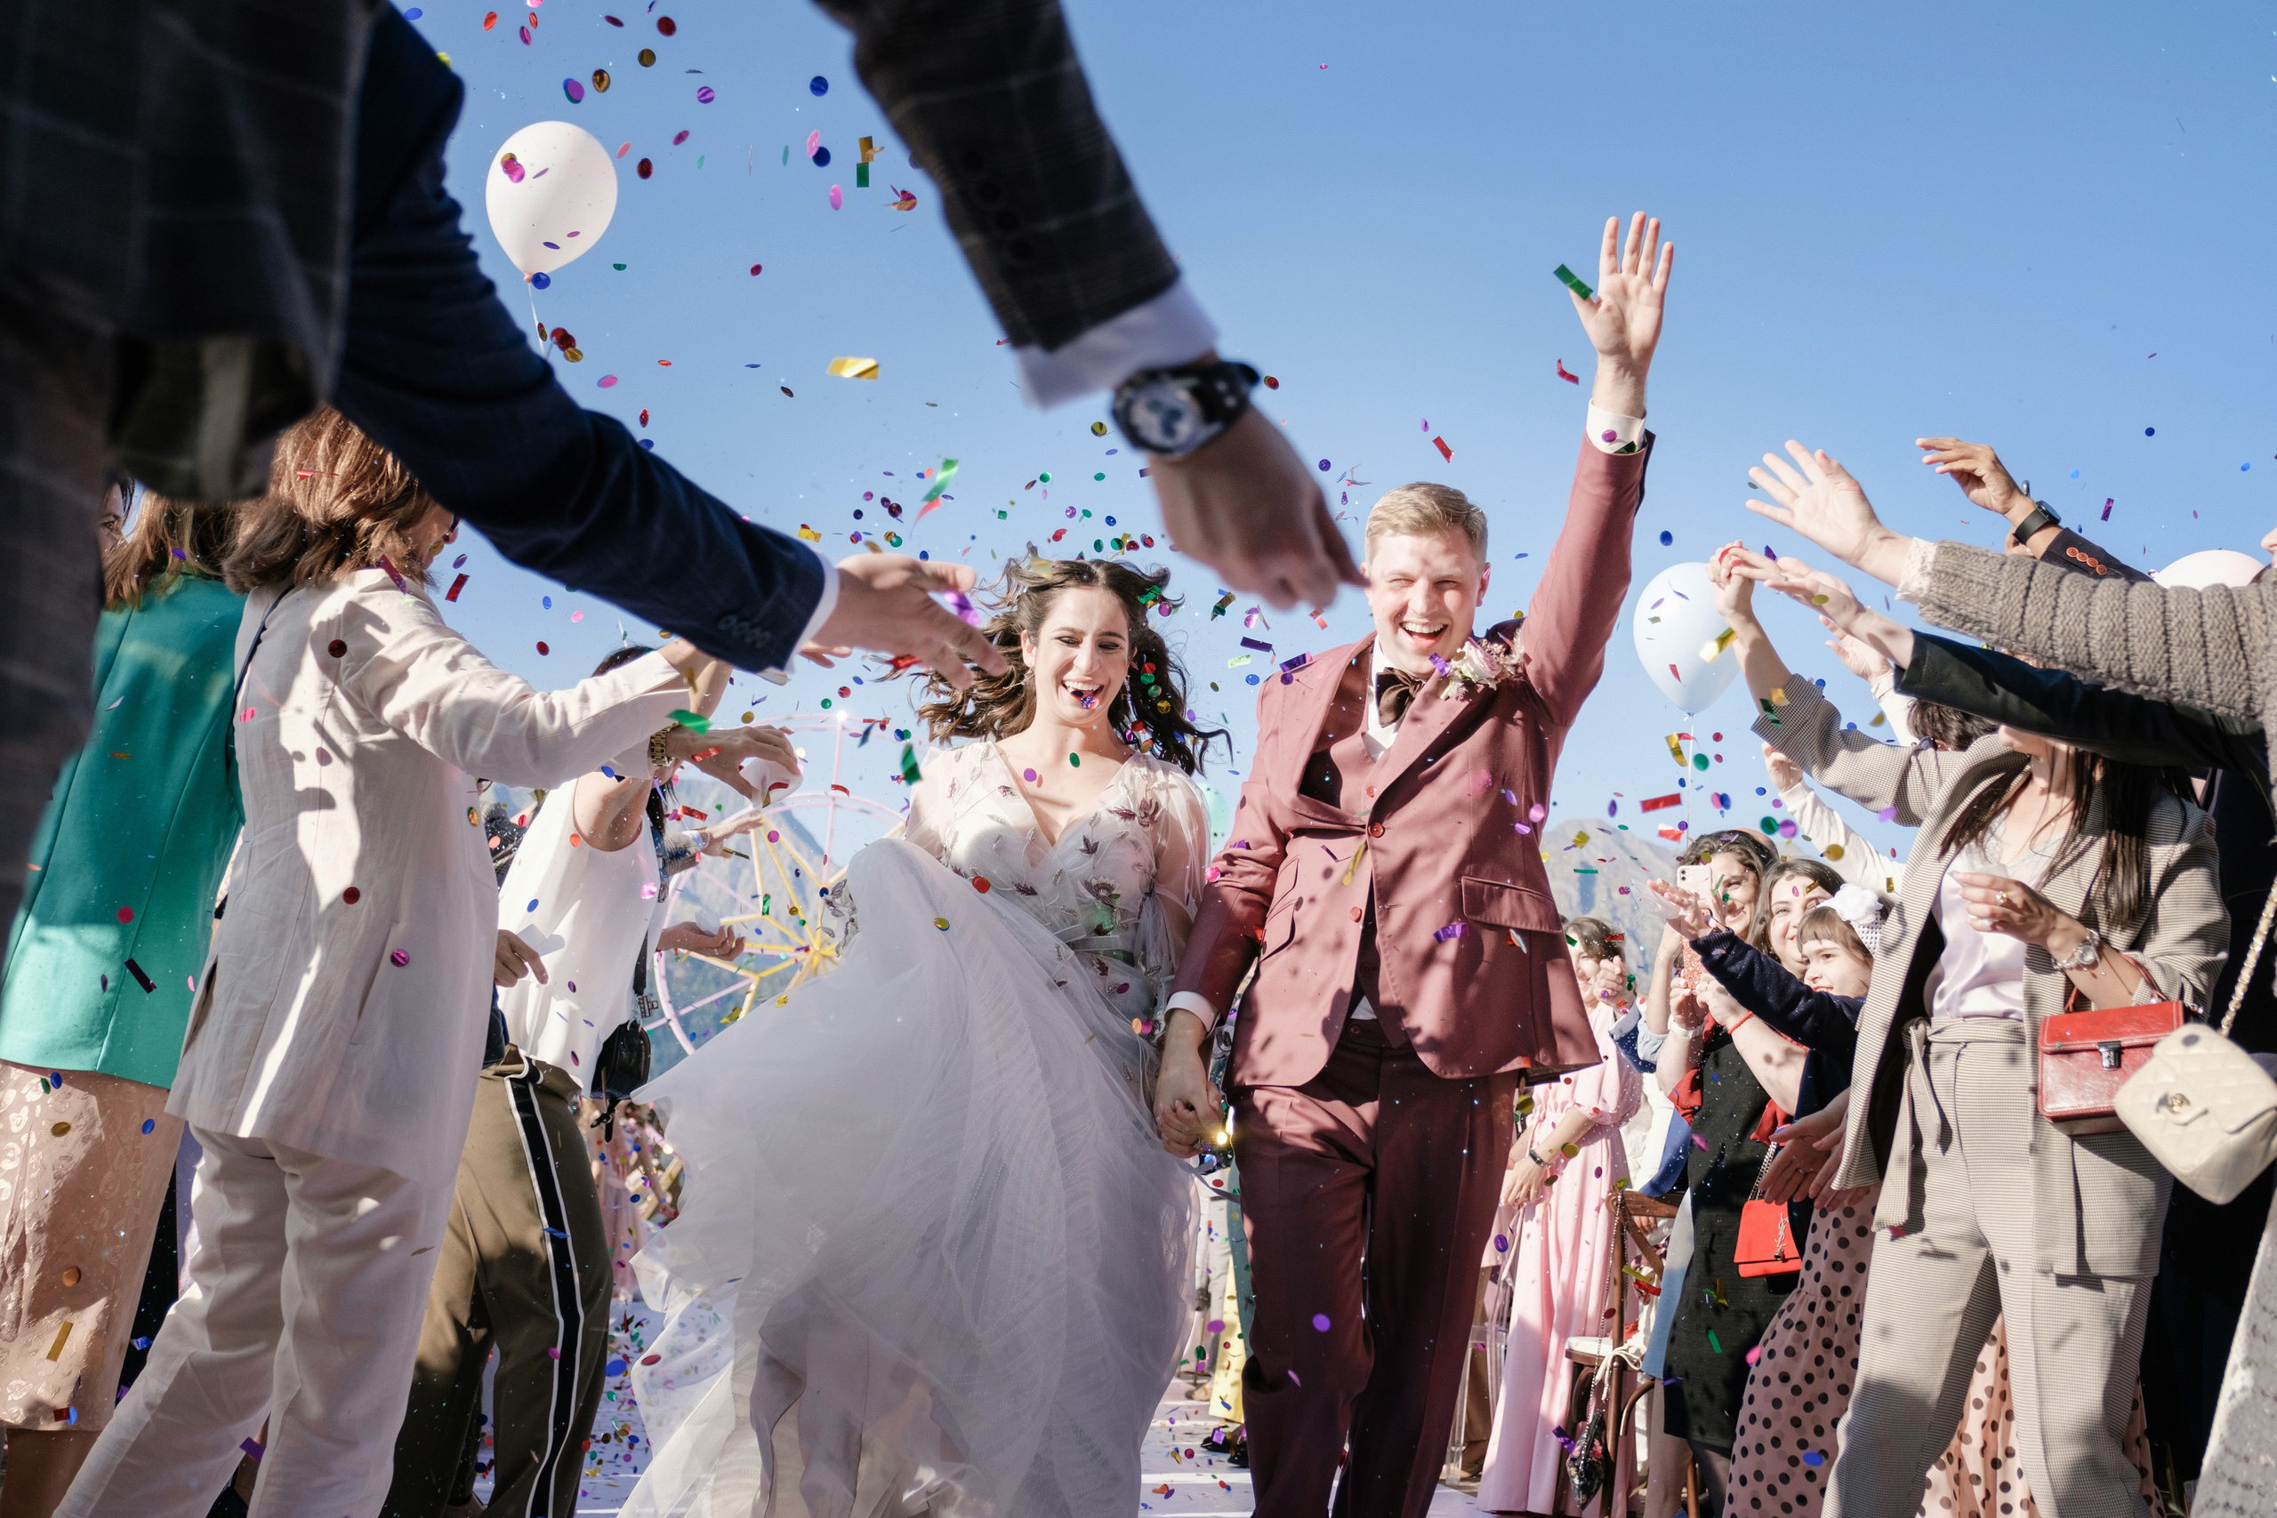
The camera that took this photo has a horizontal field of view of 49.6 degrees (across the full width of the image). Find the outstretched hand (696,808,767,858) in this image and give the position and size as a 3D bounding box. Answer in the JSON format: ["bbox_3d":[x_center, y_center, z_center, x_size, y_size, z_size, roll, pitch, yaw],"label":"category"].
[{"bbox_3d":[-0.989,0.179,6.000,0.170,0.090,0.085,-13,-14,21],"label":"outstretched hand"}]

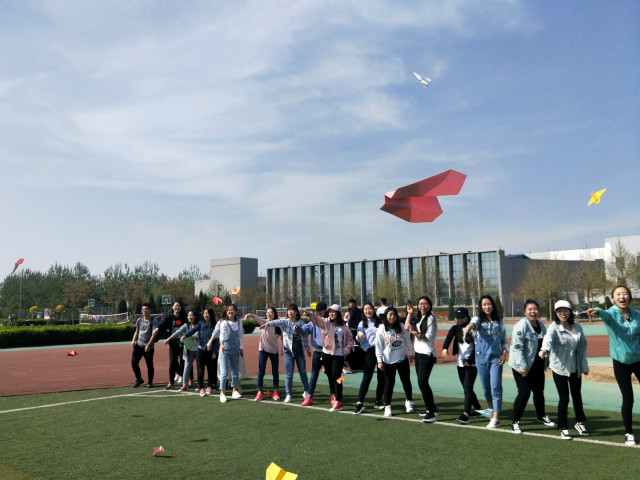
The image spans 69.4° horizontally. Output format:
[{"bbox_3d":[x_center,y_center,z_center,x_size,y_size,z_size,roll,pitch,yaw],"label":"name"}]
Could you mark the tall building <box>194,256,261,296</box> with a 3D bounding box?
[{"bbox_3d":[-27.610,14.980,138.190,18.570,17.270,9.010,-7,-11,32],"label":"tall building"}]

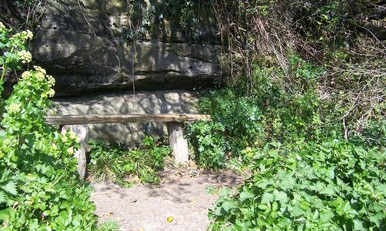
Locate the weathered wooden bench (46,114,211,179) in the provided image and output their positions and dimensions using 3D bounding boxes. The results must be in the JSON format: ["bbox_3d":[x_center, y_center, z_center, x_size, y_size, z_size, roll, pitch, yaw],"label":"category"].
[{"bbox_3d":[-0.470,0.245,3.300,1.420,0.480,0.280,-1,2,-36],"label":"weathered wooden bench"}]

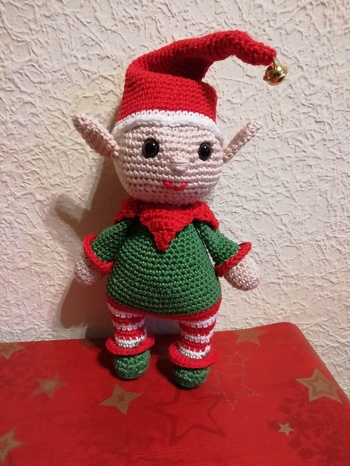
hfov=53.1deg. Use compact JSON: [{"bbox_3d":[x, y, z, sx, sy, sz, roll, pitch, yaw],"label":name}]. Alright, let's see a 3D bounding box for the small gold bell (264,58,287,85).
[{"bbox_3d":[0.068,-0.109,0.237,0.015,0.016,0.015,-11,19,4],"label":"small gold bell"}]

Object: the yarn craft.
[{"bbox_3d":[0.000,-0.005,0.272,0.158,0.263,0.092,0,14,-5],"label":"yarn craft"}]

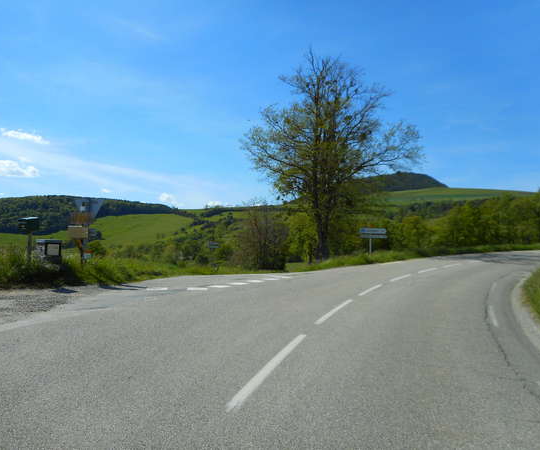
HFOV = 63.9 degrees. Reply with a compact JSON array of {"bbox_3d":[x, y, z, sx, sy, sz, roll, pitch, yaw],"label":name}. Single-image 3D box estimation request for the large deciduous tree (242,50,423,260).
[{"bbox_3d":[4.760,-5.331,33.000,13.500,16.100,12.300,0,-1,0],"label":"large deciduous tree"}]

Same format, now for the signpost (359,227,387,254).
[{"bbox_3d":[6.424,1.041,27.000,1.660,1.780,0.120,0,-2,10],"label":"signpost"}]

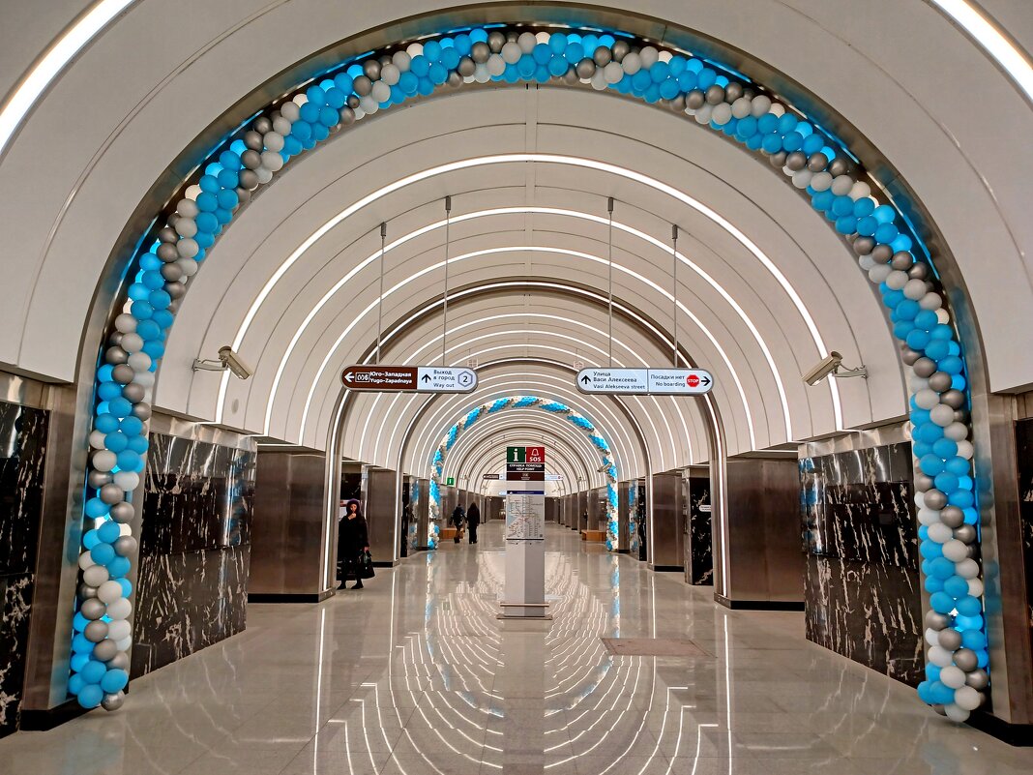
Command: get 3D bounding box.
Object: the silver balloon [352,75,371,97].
[{"bbox_3d":[-1.345,-2.627,6.764,0.175,0.178,0.175,1,-9,0],"label":"silver balloon"}]

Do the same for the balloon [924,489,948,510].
[{"bbox_3d":[3.300,0.877,6.106,0.173,0.173,0.173,1,-9,0],"label":"balloon"}]

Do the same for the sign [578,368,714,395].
[{"bbox_3d":[1.541,-0.068,9.348,1.629,0.295,0.140,1,-9,1],"label":"sign"}]

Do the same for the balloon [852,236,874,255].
[{"bbox_3d":[2.896,-1.178,6.470,0.170,0.170,0.170,0,-9,0],"label":"balloon"}]

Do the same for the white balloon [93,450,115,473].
[{"bbox_3d":[-3.288,0.582,6.201,0.171,0.171,0.180,1,-9,0],"label":"white balloon"}]

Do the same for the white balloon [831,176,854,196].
[{"bbox_3d":[2.737,-1.693,6.515,0.178,0.178,0.178,0,-9,0],"label":"white balloon"}]

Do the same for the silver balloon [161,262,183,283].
[{"bbox_3d":[-2.889,-0.964,6.501,0.175,0.178,0.175,1,-9,0],"label":"silver balloon"}]

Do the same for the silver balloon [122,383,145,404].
[{"bbox_3d":[-3.093,0.055,6.273,0.173,0.173,0.173,1,-9,0],"label":"silver balloon"}]

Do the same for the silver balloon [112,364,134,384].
[{"bbox_3d":[-3.197,-0.106,6.307,0.165,0.165,0.174,1,-9,0],"label":"silver balloon"}]

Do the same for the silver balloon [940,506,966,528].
[{"bbox_3d":[3.459,1.024,6.152,0.175,0.178,0.175,1,-9,0],"label":"silver balloon"}]

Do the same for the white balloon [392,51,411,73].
[{"bbox_3d":[-0.998,-2.844,6.779,0.166,0.166,0.174,1,-9,0],"label":"white balloon"}]

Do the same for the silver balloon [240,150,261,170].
[{"bbox_3d":[-2.245,-1.923,6.568,0.173,0.173,0.173,1,-9,0],"label":"silver balloon"}]

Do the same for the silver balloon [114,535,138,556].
[{"bbox_3d":[-3.061,1.238,6.093,0.173,0.173,0.173,1,-9,0],"label":"silver balloon"}]

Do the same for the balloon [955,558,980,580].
[{"bbox_3d":[3.566,1.435,6.139,0.177,0.173,0.182,1,-9,0],"label":"balloon"}]

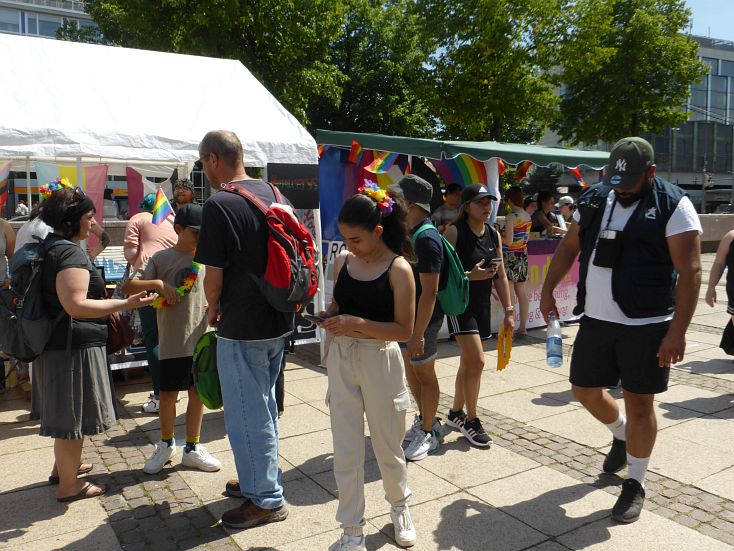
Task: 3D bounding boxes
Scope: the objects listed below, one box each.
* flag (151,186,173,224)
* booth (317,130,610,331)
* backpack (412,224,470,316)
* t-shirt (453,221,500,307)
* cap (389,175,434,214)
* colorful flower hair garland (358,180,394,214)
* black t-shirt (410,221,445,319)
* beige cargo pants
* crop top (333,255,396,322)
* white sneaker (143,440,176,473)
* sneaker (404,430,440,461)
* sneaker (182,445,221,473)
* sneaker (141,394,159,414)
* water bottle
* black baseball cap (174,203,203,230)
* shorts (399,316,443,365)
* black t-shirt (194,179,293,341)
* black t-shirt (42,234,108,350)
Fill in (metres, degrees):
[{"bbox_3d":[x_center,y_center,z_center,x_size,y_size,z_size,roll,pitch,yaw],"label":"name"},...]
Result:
[{"bbox_3d":[-1.179,-0.402,3.650,0.140,0.170,0.050,-25,0,5],"label":"flag"},{"bbox_3d":[1.319,-0.661,8.311,3.150,2.560,2.800,-4,7,-31],"label":"booth"},{"bbox_3d":[0.466,-0.031,3.930,0.280,0.520,0.300,-3,6,-25],"label":"backpack"},{"bbox_3d":[0.700,-0.082,4.030,0.360,0.580,0.250,-3,6,-22],"label":"t-shirt"},{"bbox_3d":[0.268,-0.499,3.870,0.290,0.190,0.260,15,6,-17],"label":"cap"},{"bbox_3d":[0.040,-0.331,2.700,0.170,0.140,0.140,3,7,37],"label":"colorful flower hair garland"},{"bbox_3d":[0.359,-0.037,3.900,0.280,0.640,0.450,-3,6,-24],"label":"black t-shirt"},{"bbox_3d":[0.011,0.688,2.770,0.370,0.860,0.310,3,7,30],"label":"beige cargo pants"},{"bbox_3d":[-0.011,0.055,2.710,0.290,0.290,0.220,3,7,30],"label":"crop top"},{"bbox_3d":[-1.180,1.040,3.675,0.097,0.110,0.255,2,6,14],"label":"white sneaker"},{"bbox_3d":[0.338,1.000,3.810,0.290,0.125,0.110,-6,8,-45],"label":"sneaker"},{"bbox_3d":[-0.955,1.040,3.673,0.255,0.110,0.097,3,7,24],"label":"sneaker"},{"bbox_3d":[-1.561,0.940,4.740,0.270,0.120,0.105,-4,6,-27],"label":"sneaker"},{"bbox_3d":[0.949,0.324,3.220,0.080,0.295,0.080,-1,6,0],"label":"water bottle"},{"bbox_3d":[-0.988,-0.328,3.570,0.175,0.135,0.245,-6,19,-43],"label":"black baseball cap"},{"bbox_3d":[0.333,0.336,3.960,0.280,0.420,0.360,-2,6,-14],"label":"shorts"},{"bbox_3d":[-0.575,-0.082,3.060,0.340,0.730,0.500,3,7,27],"label":"black t-shirt"},{"bbox_3d":[-1.516,0.078,3.320,0.330,0.570,0.490,-3,7,-24],"label":"black t-shirt"}]

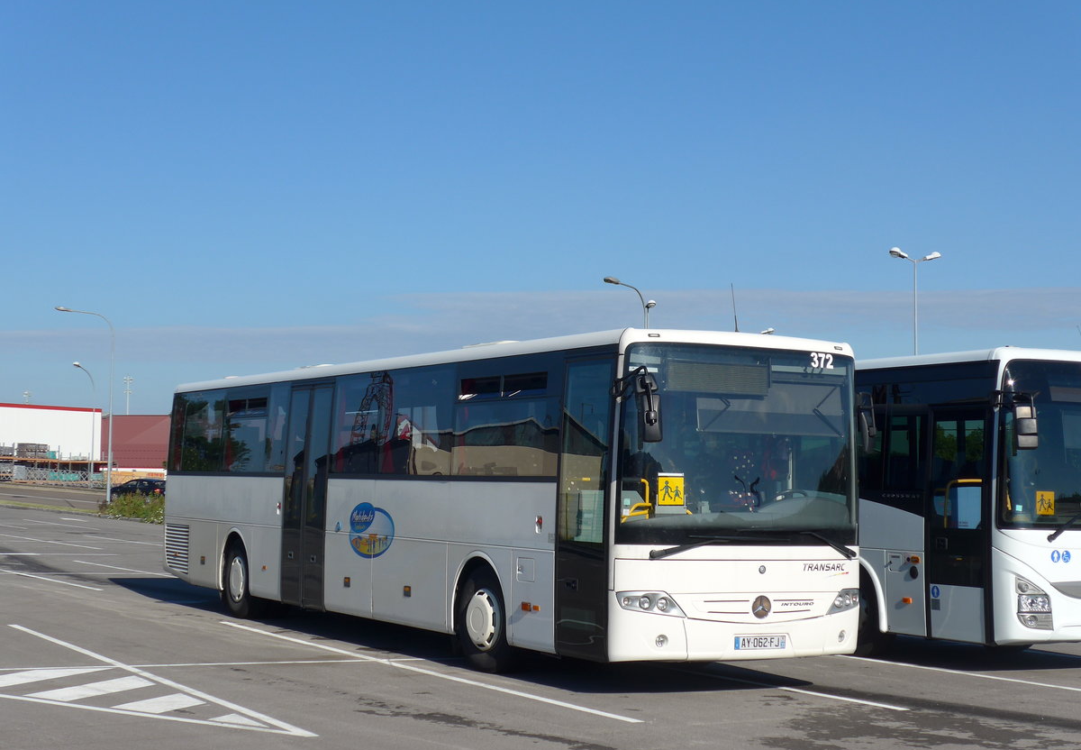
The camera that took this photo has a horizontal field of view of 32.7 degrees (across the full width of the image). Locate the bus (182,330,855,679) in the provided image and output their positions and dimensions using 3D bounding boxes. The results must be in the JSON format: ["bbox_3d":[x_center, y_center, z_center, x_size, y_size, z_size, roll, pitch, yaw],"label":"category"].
[{"bbox_3d":[-1.209,1.400,21.070,2.550,3.170,12.870,3,-4,-28],"label":"bus"}]

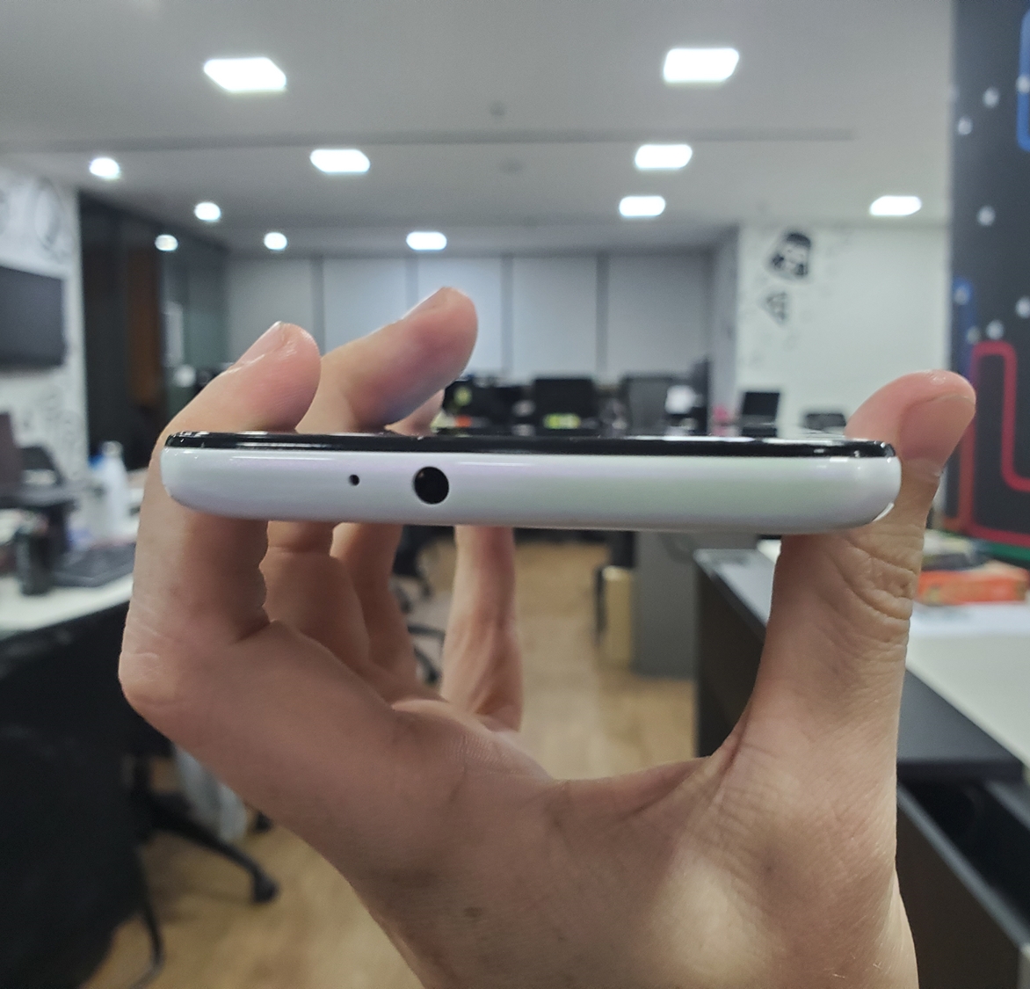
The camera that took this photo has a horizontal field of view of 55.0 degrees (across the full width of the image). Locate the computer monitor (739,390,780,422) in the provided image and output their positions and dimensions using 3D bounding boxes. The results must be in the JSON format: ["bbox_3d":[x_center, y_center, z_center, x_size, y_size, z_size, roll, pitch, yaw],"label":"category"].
[{"bbox_3d":[2.248,-0.790,9.100,0.370,0.320,0.160,2,7,18],"label":"computer monitor"}]

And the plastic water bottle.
[{"bbox_3d":[-1.259,-0.018,3.100,0.100,0.290,0.100,0,7,3],"label":"plastic water bottle"}]

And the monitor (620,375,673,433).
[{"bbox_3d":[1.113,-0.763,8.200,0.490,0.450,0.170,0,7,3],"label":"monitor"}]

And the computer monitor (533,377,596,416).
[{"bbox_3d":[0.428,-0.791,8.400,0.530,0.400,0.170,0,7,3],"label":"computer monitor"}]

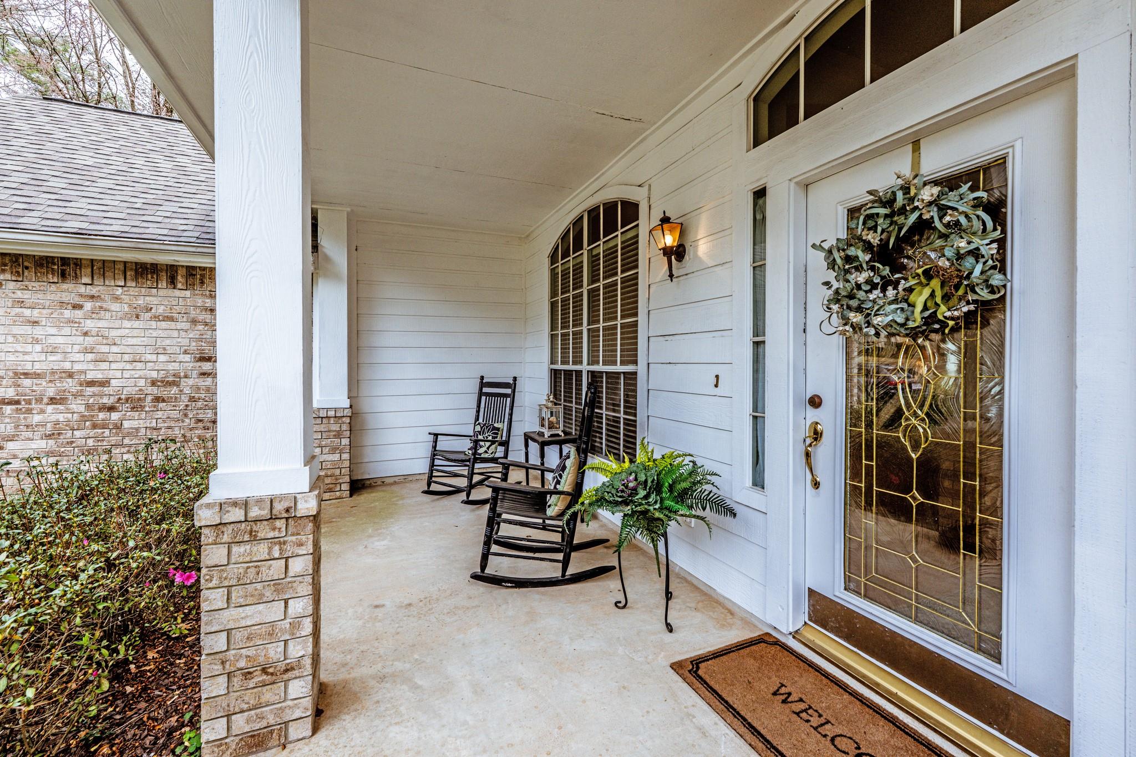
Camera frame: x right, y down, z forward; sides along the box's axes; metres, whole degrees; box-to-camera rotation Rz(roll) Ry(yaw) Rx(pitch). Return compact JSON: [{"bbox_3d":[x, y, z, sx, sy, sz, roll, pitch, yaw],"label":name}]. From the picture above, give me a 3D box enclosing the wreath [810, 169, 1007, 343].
[{"bbox_3d":[1.216,-0.438,1.603,0.150,0.570,0.600,-1,2,-23],"label":"wreath"}]

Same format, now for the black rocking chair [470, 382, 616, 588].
[{"bbox_3d":[-0.137,0.601,2.740,0.830,1.140,0.600,0,2,-1],"label":"black rocking chair"}]

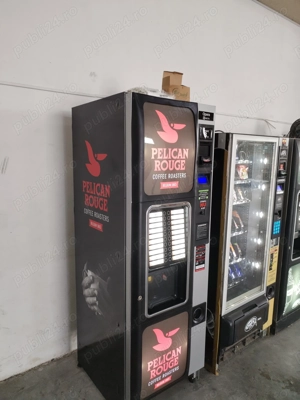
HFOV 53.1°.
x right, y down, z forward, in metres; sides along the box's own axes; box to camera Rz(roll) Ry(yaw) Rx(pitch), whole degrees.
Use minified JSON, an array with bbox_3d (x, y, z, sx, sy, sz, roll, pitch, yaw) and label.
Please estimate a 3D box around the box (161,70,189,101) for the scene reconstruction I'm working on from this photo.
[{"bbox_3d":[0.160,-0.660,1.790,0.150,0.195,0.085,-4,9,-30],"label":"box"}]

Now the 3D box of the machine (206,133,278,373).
[{"bbox_3d":[0.577,0.326,2.610,0.730,1.690,0.750,-5,10,-39],"label":"machine"}]

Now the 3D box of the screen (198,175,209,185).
[{"bbox_3d":[0.327,-0.123,1.832,0.080,0.055,0.015,-5,10,-38],"label":"screen"}]

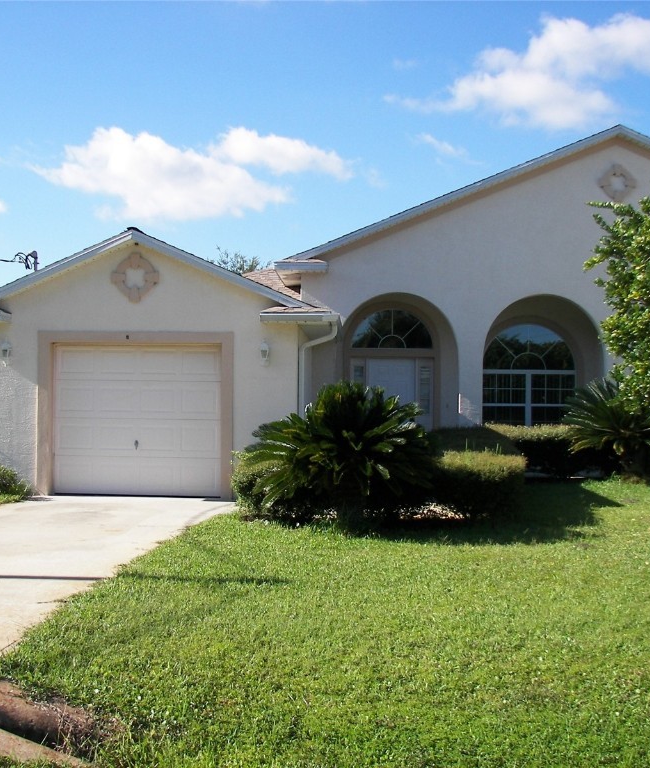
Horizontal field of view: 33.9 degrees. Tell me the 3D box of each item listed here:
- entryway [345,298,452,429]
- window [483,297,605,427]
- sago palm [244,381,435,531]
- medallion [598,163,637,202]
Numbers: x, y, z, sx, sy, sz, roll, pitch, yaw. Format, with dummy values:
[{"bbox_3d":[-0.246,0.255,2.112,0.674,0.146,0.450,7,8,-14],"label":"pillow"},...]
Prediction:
[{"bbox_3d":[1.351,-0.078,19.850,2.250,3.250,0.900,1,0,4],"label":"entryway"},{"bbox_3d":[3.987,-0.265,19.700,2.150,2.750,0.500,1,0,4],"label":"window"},{"bbox_3d":[0.180,0.812,12.400,2.100,1.700,1.900,1,0,4],"label":"sago palm"},{"bbox_3d":[5.252,-3.606,19.100,0.710,0.710,0.070,1,0,4],"label":"medallion"}]

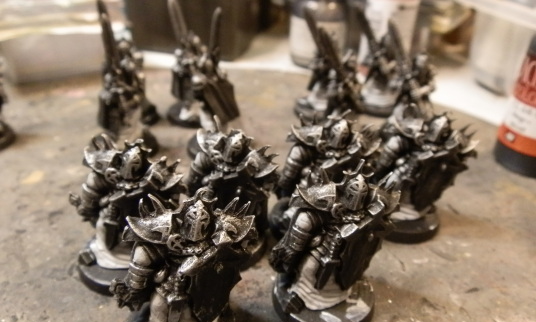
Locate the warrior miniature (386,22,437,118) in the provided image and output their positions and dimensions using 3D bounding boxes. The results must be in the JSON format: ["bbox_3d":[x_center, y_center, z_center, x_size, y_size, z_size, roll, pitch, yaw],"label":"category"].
[{"bbox_3d":[0.054,-0.029,0.156,0.026,0.045,0.026,-1,35,-5],"label":"warrior miniature"}]

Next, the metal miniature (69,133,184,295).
[{"bbox_3d":[-0.034,0.009,0.103,0.028,0.037,0.026,-4,35,-9],"label":"metal miniature"}]

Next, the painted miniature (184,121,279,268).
[{"bbox_3d":[-0.010,0.006,0.109,0.028,0.037,0.026,-4,35,-9],"label":"painted miniature"}]

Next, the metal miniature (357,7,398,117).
[{"bbox_3d":[0.050,-0.042,0.177,0.026,0.043,0.026,-1,35,-5],"label":"metal miniature"}]

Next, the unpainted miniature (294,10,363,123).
[{"bbox_3d":[0.026,-0.036,0.165,0.028,0.045,0.028,-1,35,-5],"label":"unpainted miniature"}]

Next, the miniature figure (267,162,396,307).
[{"bbox_3d":[0.015,0.017,0.095,0.028,0.037,0.026,-2,35,-6],"label":"miniature figure"}]

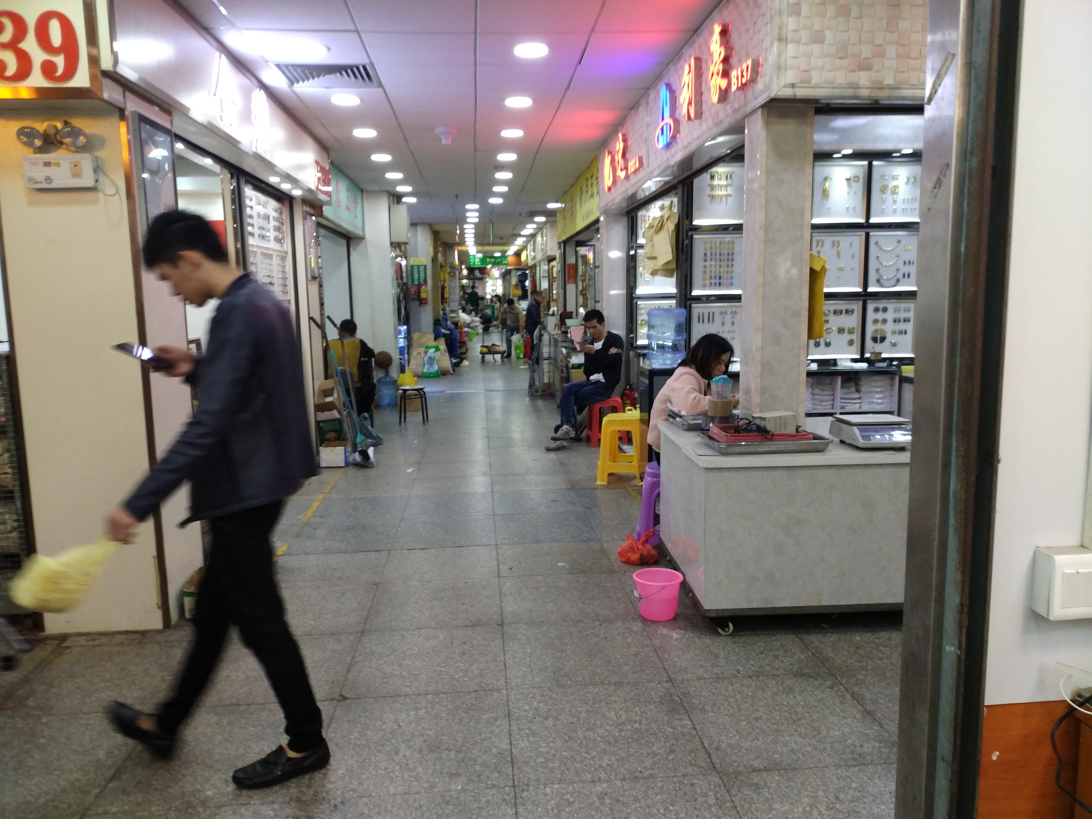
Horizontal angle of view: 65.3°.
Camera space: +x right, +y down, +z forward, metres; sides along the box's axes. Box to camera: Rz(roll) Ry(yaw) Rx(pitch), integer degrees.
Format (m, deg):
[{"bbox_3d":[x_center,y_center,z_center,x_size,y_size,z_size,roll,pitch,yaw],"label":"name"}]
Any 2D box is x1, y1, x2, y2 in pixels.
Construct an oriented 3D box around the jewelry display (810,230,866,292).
[{"bbox_3d":[2.142,-1.099,6.340,0.415,0.430,0.070,-2,7,-4],"label":"jewelry display"}]

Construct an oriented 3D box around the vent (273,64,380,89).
[{"bbox_3d":[-1.359,-2.108,5.368,0.600,0.040,0.600,-2,8,-4],"label":"vent"}]

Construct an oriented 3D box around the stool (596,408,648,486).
[{"bbox_3d":[0.574,0.295,6.411,0.350,0.480,0.340,0,8,8],"label":"stool"}]

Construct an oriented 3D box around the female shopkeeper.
[{"bbox_3d":[0.861,0.158,4.873,0.600,1.170,0.460,2,8,23],"label":"female shopkeeper"}]

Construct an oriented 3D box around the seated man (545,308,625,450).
[{"bbox_3d":[0.371,-0.296,8.062,0.730,1.280,0.480,-6,9,-32],"label":"seated man"}]

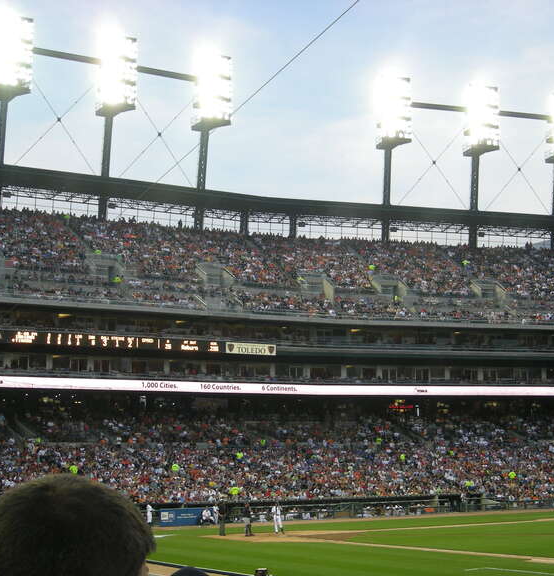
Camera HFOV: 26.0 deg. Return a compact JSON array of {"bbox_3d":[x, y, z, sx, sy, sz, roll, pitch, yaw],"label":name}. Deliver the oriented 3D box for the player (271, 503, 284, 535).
[{"bbox_3d":[0.043,12.535,65.100,0.660,1.780,0.520,-3,-8,11],"label":"player"}]

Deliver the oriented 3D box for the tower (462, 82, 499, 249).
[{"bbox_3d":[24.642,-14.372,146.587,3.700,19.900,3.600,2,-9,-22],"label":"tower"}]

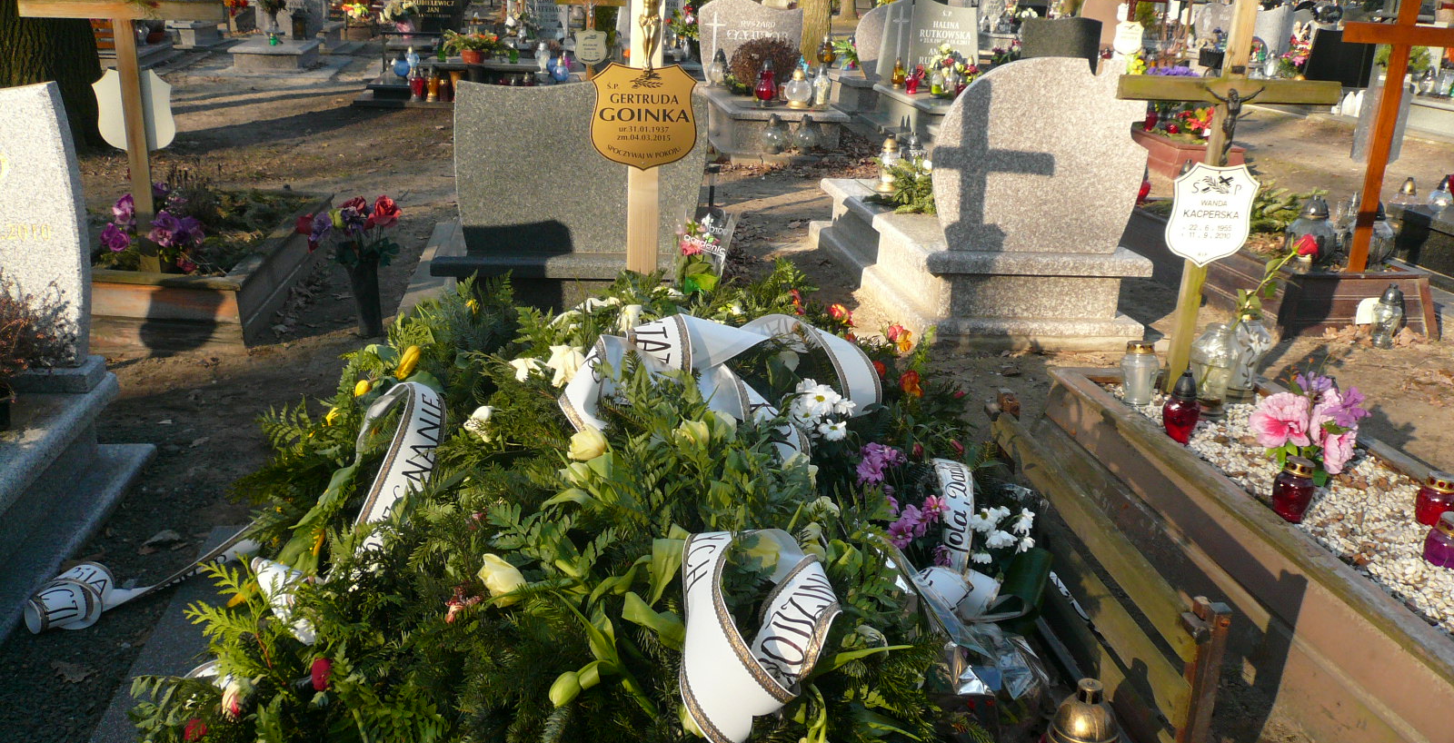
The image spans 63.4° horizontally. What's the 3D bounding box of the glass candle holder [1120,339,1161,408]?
[{"bbox_3d":[1.318,0.006,3.760,0.115,0.195,0.115,9,20,19],"label":"glass candle holder"}]

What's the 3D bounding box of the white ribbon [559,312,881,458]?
[{"bbox_3d":[-0.015,0.023,2.540,0.640,0.200,0.320,2,19,0],"label":"white ribbon"}]

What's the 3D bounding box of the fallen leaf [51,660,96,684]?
[{"bbox_3d":[-1.323,0.610,2.380,0.078,0.020,0.068,0,18,-9],"label":"fallen leaf"}]

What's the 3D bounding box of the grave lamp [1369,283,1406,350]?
[{"bbox_3d":[3.098,-0.262,5.500,0.125,0.305,0.125,0,19,-8],"label":"grave lamp"}]

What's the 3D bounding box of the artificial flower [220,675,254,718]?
[{"bbox_3d":[-0.834,0.553,2.000,0.052,0.060,0.050,-7,21,-24],"label":"artificial flower"}]

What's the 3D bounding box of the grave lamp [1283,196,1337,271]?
[{"bbox_3d":[2.809,-0.667,5.650,0.220,0.345,0.220,0,19,-8],"label":"grave lamp"}]

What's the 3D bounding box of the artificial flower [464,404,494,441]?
[{"bbox_3d":[-0.537,0.111,2.550,0.065,0.077,0.065,12,21,26],"label":"artificial flower"}]

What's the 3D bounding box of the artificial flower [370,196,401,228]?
[{"bbox_3d":[-1.323,-0.620,4.550,0.105,0.105,0.105,0,18,-9],"label":"artificial flower"}]

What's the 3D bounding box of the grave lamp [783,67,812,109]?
[{"bbox_3d":[0.596,-2.364,9.800,0.230,0.330,0.230,0,19,-8],"label":"grave lamp"}]

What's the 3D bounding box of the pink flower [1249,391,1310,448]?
[{"bbox_3d":[1.446,0.127,3.080,0.150,0.130,0.090,9,20,19],"label":"pink flower"}]

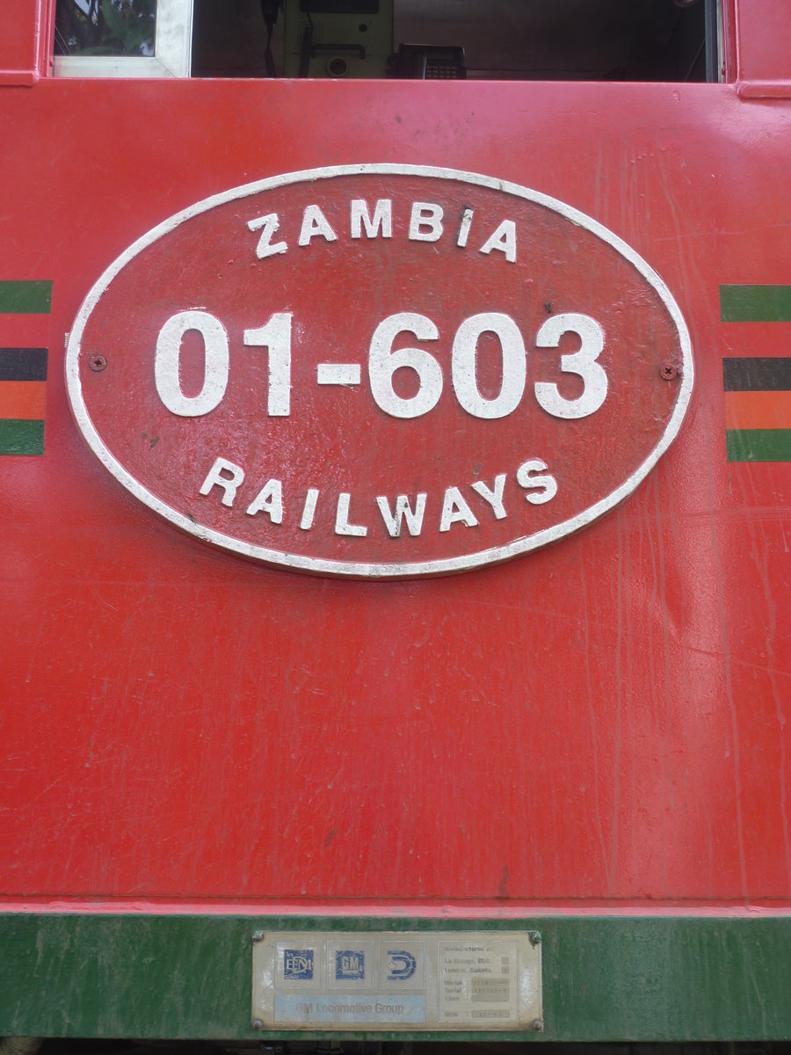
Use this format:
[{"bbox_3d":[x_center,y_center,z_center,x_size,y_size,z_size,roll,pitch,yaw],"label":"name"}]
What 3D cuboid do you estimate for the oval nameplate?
[{"bbox_3d":[-0.018,-0.191,1.236,0.730,0.500,0.020,0,-9,0],"label":"oval nameplate"}]

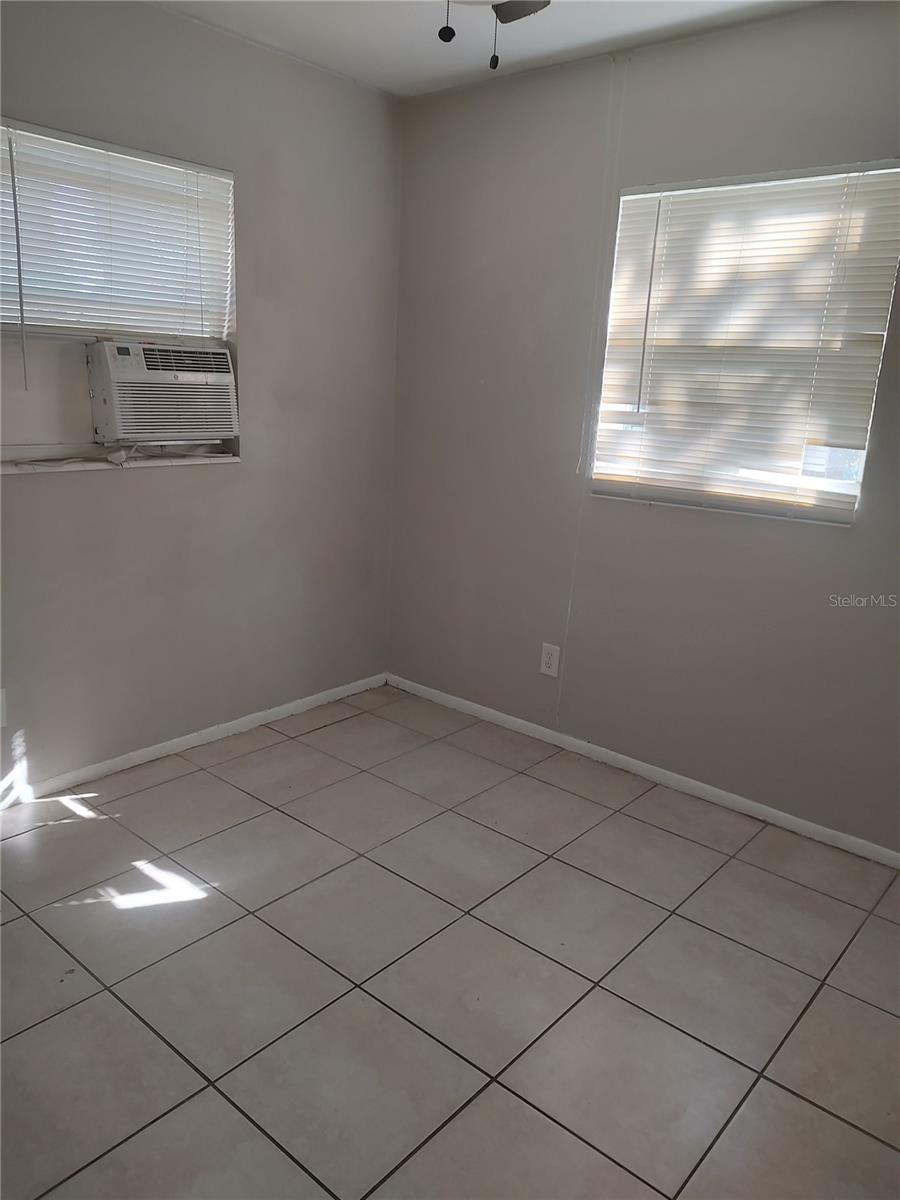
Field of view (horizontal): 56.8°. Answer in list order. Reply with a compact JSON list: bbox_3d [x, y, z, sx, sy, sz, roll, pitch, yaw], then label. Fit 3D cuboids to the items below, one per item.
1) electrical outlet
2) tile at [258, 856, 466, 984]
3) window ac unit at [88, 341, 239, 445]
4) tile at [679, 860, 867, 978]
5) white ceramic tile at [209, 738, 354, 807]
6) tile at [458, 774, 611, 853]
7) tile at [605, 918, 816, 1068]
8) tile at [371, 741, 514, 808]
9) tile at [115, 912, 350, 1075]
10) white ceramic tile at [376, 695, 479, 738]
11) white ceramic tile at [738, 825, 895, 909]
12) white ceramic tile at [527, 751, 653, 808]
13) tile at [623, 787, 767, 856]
[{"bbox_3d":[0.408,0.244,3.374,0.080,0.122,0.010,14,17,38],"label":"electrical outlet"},{"bbox_3d":[-0.238,0.832,2.206,0.396,0.010,0.396,14,17,38],"label":"tile"},{"bbox_3d":[-1.054,-0.727,2.906,0.360,0.310,0.460,14,17,38],"label":"window ac unit"},{"bbox_3d":[0.912,0.891,2.365,0.402,0.010,0.402,14,17,38],"label":"tile"},{"bbox_3d":[-0.602,0.636,3.073,0.402,0.010,0.402,14,17,38],"label":"white ceramic tile"},{"bbox_3d":[0.290,0.731,2.865,0.398,0.010,0.398,14,17,38],"label":"tile"},{"bbox_3d":[0.633,0.929,2.009,0.396,0.010,0.396,14,17,38],"label":"tile"},{"bbox_3d":[-0.025,0.638,3.057,0.396,0.010,0.396,14,17,38],"label":"tile"},{"bbox_3d":[-0.507,0.912,1.950,0.402,0.010,0.402,14,17,38],"label":"tile"},{"bbox_3d":[-0.098,0.508,3.575,0.396,0.010,0.312,14,17,38],"label":"white ceramic tile"},{"bbox_3d":[1.150,0.838,2.627,0.398,0.010,0.305,14,17,38],"label":"white ceramic tile"},{"bbox_3d":[0.522,0.678,3.138,0.398,0.010,0.305,14,17,38],"label":"white ceramic tile"},{"bbox_3d":[0.833,0.760,2.890,0.402,0.010,0.306,14,17,38],"label":"tile"}]

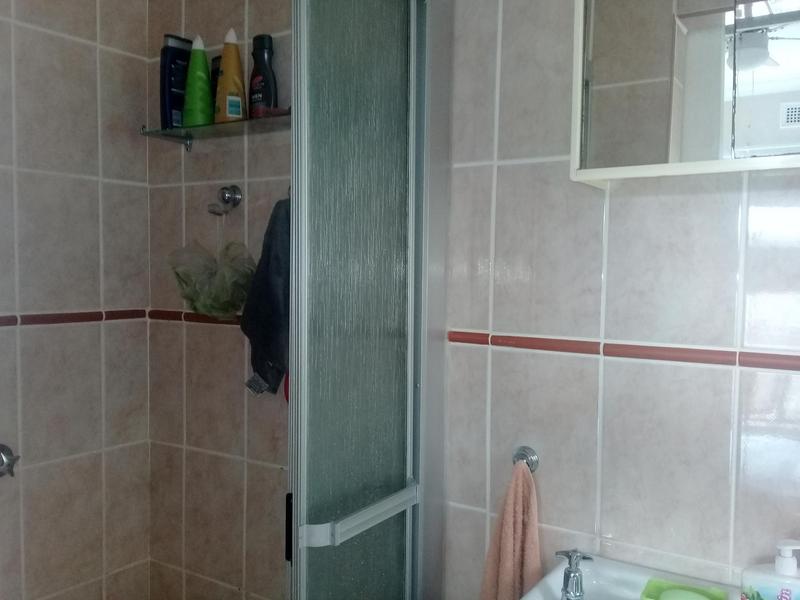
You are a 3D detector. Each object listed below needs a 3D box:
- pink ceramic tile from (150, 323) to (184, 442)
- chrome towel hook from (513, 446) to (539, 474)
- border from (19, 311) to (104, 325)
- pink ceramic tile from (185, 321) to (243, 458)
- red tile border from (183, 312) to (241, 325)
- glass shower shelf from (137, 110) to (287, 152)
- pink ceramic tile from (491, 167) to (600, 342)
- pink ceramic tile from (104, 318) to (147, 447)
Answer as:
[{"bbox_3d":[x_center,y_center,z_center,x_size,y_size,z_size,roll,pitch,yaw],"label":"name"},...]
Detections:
[{"bbox_3d":[-0.567,0.200,1.752,0.126,0.298,0.010,3,3,32],"label":"pink ceramic tile"},{"bbox_3d":[0.211,0.282,1.252,0.047,0.047,0.045,3,3,32],"label":"chrome towel hook"},{"bbox_3d":[-0.757,0.044,1.604,0.011,0.020,0.200,3,3,32],"label":"border"},{"bbox_3d":[-0.434,0.209,1.688,0.200,0.304,0.009,3,3,32],"label":"pink ceramic tile"},{"bbox_3d":[-0.427,0.044,1.653,0.197,0.020,0.011,3,3,32],"label":"red tile border"},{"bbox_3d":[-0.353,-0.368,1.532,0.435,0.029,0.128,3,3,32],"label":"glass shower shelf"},{"bbox_3d":[0.257,-0.088,1.239,0.200,0.304,0.009,3,3,32],"label":"pink ceramic tile"},{"bbox_3d":[-0.671,0.203,1.755,0.009,0.304,0.128,3,3,32],"label":"pink ceramic tile"}]

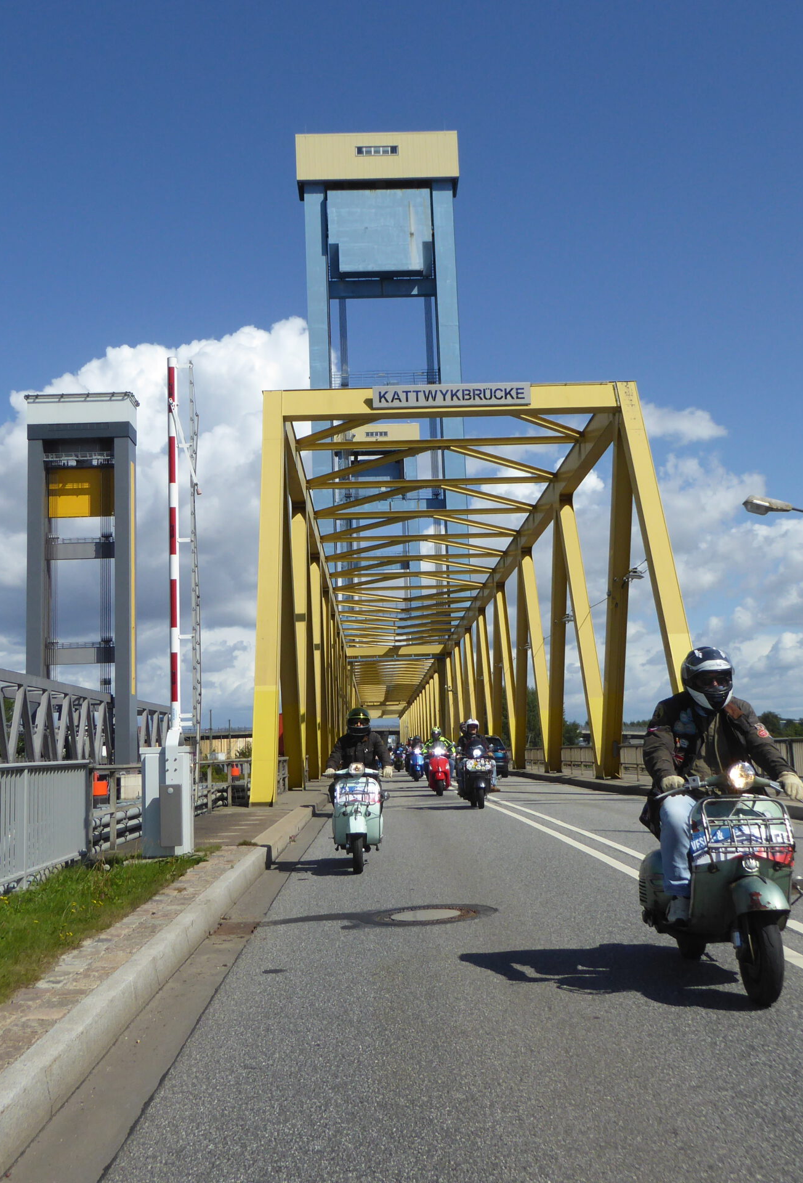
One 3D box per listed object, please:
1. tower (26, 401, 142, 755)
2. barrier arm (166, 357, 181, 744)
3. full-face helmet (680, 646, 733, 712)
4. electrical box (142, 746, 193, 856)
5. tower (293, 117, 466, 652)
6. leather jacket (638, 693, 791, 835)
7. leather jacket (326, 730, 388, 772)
[{"bbox_3d":[-62.008,-2.071,239.250,19.600,72.737,7.000,-1,-7,-1],"label":"tower"},{"bbox_3d":[-2.318,-0.438,12.478,0.110,3.980,0.100,-1,-7,-1],"label":"barrier arm"},{"bbox_3d":[1.628,0.464,6.526,0.270,0.320,0.330,-1,-7,-3],"label":"full-face helmet"},{"bbox_3d":[-2.370,2.112,12.470,0.460,1.080,0.440,-1,-7,-1],"label":"electrical box"},{"bbox_3d":[-1.416,-12.589,111.813,14.800,58.765,5.400,-1,-7,-1],"label":"tower"},{"bbox_3d":[1.649,0.918,6.522,0.700,0.710,0.580,-1,-7,-5],"label":"leather jacket"},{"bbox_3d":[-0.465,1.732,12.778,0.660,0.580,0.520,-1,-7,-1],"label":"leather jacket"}]

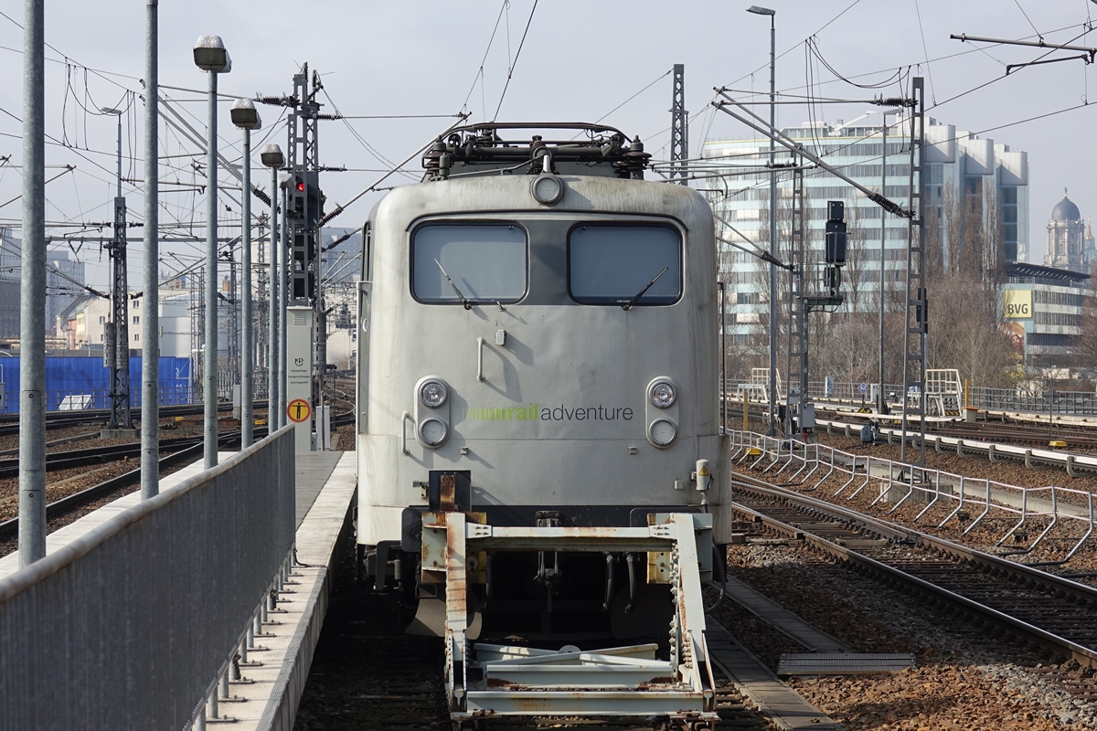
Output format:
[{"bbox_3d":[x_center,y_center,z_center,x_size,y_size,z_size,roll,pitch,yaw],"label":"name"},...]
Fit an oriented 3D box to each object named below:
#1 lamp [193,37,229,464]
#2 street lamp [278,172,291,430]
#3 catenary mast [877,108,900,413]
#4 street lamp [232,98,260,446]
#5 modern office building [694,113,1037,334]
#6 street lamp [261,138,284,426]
[{"bbox_3d":[-3.266,-0.838,29.600,0.360,4.750,0.700,0,0,-3],"label":"lamp"},{"bbox_3d":[-4.278,-0.802,49.210,0.360,4.640,0.700,0,0,-3],"label":"street lamp"},{"bbox_3d":[14.414,-4.372,127.962,0.950,12.880,0.350,0,0,6],"label":"catenary mast"},{"bbox_3d":[-3.666,-0.855,37.000,0.360,4.770,0.700,0,0,-3],"label":"street lamp"},{"bbox_3d":[56.640,-16.000,538.110,44.000,48.000,70.000,0,0,19],"label":"modern office building"},{"bbox_3d":[-3.996,-0.850,44.400,0.360,4.750,0.700,0,0,-3],"label":"street lamp"}]

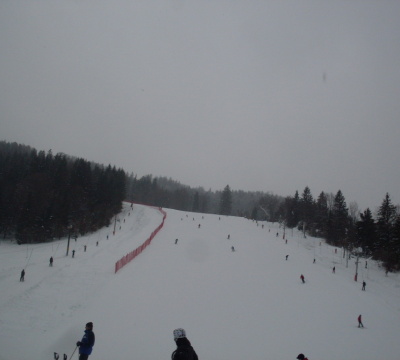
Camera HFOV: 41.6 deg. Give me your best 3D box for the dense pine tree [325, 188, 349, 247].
[{"bbox_3d":[46.970,13.150,180.000,7.370,19.130,7.370,1,-9,0],"label":"dense pine tree"}]

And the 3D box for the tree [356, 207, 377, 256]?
[{"bbox_3d":[44.870,14.150,142.000,5.280,12.940,5.280,1,-9,0],"label":"tree"}]

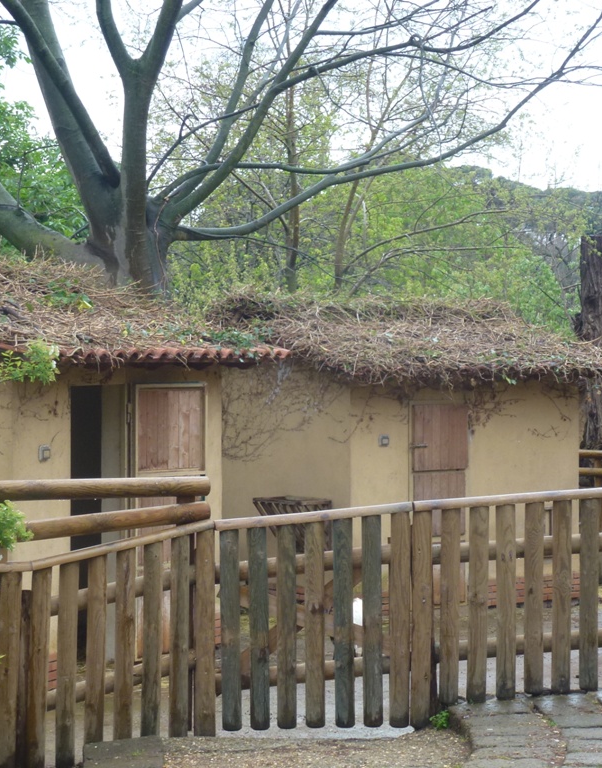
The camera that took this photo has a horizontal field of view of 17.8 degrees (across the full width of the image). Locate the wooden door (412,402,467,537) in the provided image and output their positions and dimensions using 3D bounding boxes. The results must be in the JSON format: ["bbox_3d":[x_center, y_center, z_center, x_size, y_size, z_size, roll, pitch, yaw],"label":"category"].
[{"bbox_3d":[1.350,1.150,18.700,0.770,1.950,0.070,0,0,-40],"label":"wooden door"}]

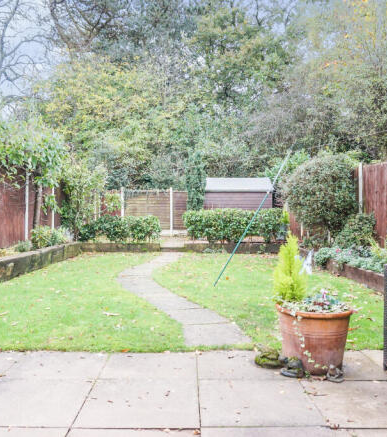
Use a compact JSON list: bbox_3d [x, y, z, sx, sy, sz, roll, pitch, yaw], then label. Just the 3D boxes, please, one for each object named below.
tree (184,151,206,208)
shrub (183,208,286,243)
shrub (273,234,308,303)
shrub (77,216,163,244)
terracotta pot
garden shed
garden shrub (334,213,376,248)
[{"bbox_3d":[0.065,-0.820,14.600,0.720,2.950,0.700,0,0,0],"label":"tree"},{"bbox_3d":[1.250,0.210,13.400,3.050,1.030,0.800,0,0,0],"label":"shrub"},{"bbox_3d":[0.660,0.340,2.960,0.235,0.460,0.230,0,0,0],"label":"shrub"},{"bbox_3d":[-2.320,0.310,13.400,2.600,0.860,0.800,0,0,0],"label":"shrub"},{"bbox_3d":[0.805,0.770,2.900,0.500,0.410,0.500,0,0,0],"label":"terracotta pot"},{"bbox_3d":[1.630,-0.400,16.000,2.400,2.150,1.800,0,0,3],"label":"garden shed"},{"bbox_3d":[3.100,0.270,8.400,0.800,0.770,0.750,0,0,0],"label":"garden shrub"}]

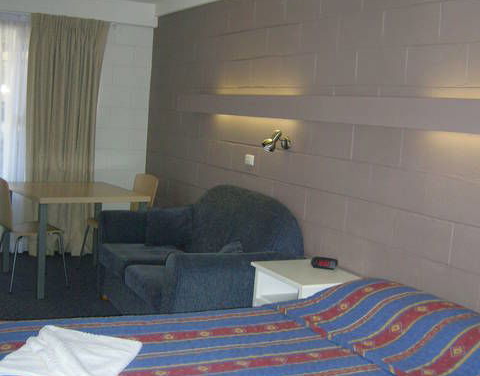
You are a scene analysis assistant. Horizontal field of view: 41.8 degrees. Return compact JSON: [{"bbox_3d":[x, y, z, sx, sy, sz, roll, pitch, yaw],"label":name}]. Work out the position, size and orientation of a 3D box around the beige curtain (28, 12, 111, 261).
[{"bbox_3d":[-1.586,-0.458,5.765,0.690,2.140,0.130,-1,8,-30],"label":"beige curtain"}]

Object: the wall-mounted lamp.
[{"bbox_3d":[0.234,-0.305,4.058,0.160,0.140,0.120,-1,8,-30],"label":"wall-mounted lamp"}]

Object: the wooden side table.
[{"bbox_3d":[0.357,0.743,3.595,0.410,0.555,0.485,-1,8,-30],"label":"wooden side table"}]

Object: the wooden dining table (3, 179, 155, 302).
[{"bbox_3d":[-1.317,0.372,5.027,0.865,0.740,0.895,-2,9,-36],"label":"wooden dining table"}]

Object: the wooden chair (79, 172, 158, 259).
[{"bbox_3d":[-1.034,0.305,5.399,0.530,0.810,0.440,-2,9,-36],"label":"wooden chair"}]

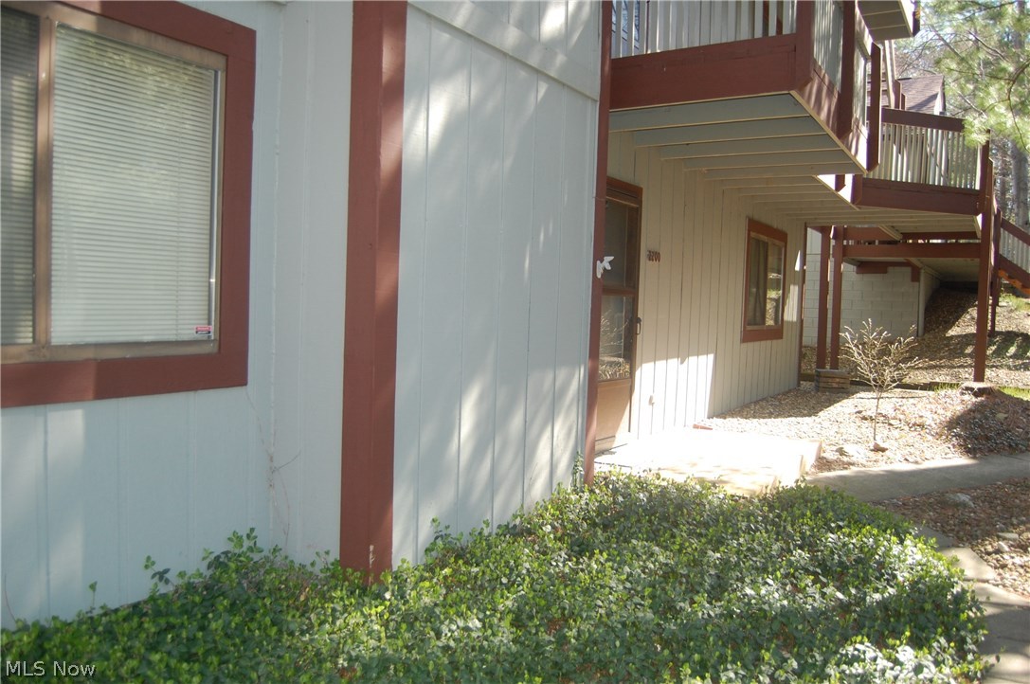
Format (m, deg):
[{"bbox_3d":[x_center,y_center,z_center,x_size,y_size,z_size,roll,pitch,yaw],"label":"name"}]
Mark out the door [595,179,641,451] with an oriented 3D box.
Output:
[{"bbox_3d":[0.769,-0.199,6.185,0.090,2.110,0.980,4,4,32],"label":"door"}]

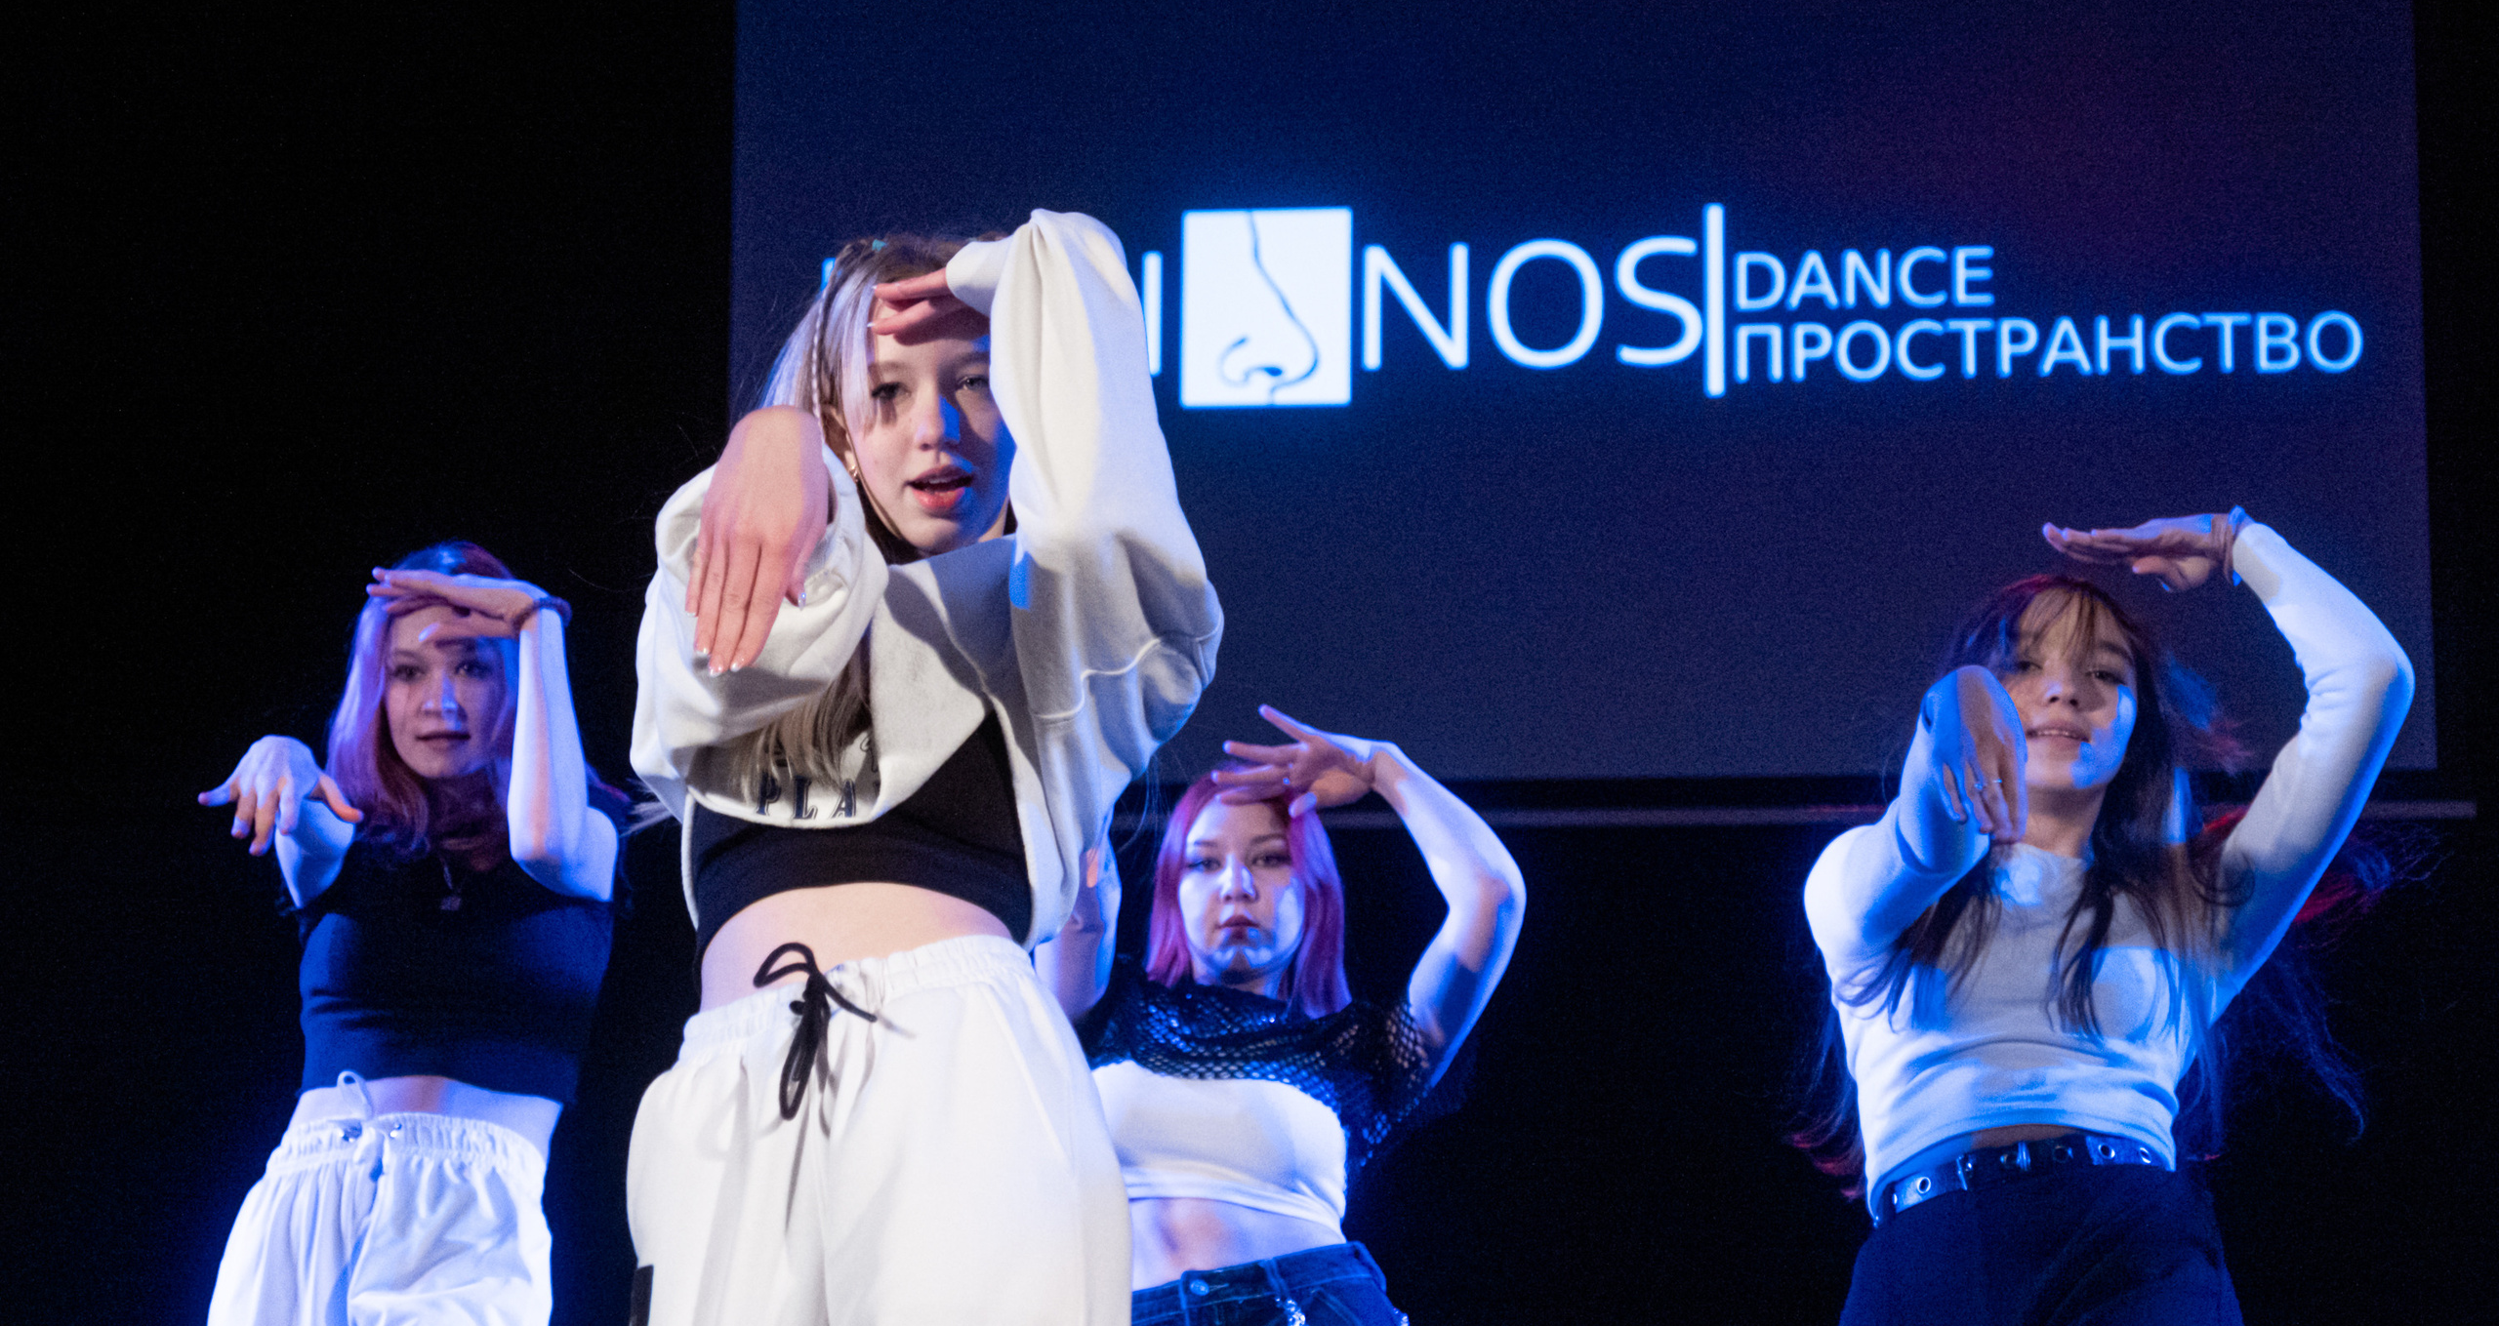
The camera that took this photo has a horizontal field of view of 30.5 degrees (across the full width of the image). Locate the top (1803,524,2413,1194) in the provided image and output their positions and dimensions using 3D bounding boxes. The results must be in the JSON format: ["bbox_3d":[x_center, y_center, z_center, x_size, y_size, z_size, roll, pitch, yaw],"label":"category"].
[{"bbox_3d":[0.775,0.178,4.120,0.550,0.600,0.470,-1,-8,10],"label":"top"}]

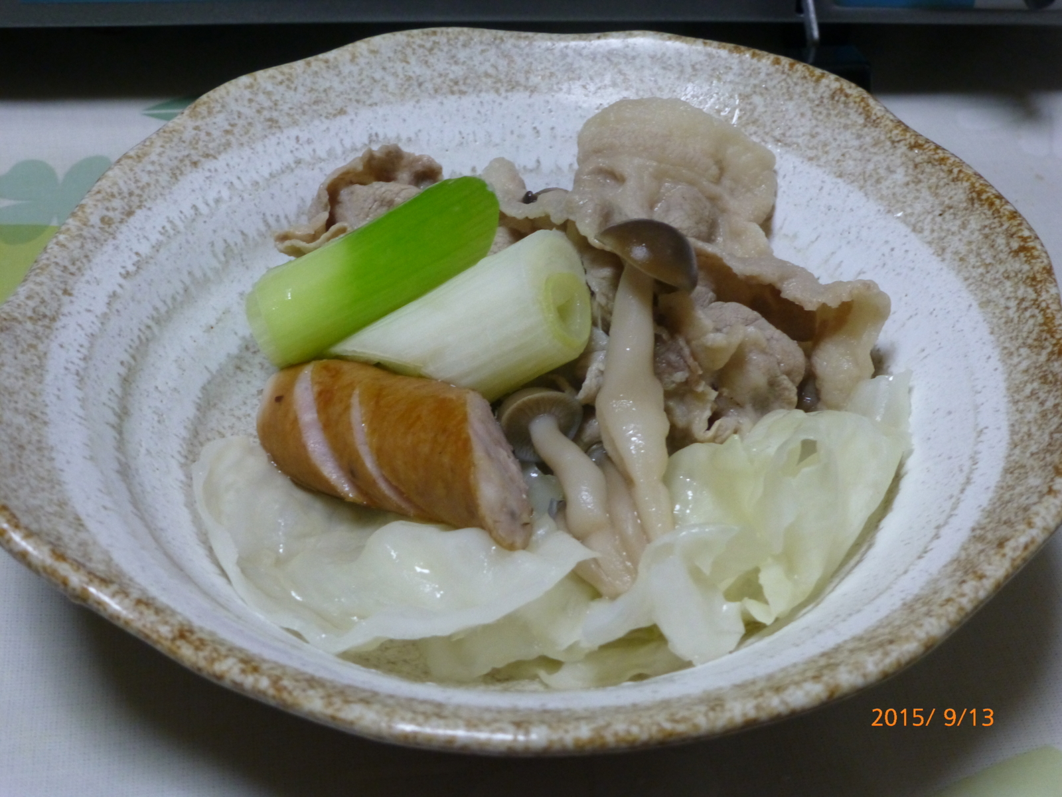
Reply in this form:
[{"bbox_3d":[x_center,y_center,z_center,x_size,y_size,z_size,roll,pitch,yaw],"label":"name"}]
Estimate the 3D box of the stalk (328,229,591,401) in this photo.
[{"bbox_3d":[-0.012,-0.011,0.325,0.046,0.024,0.024,-27,46,-9],"label":"stalk"}]

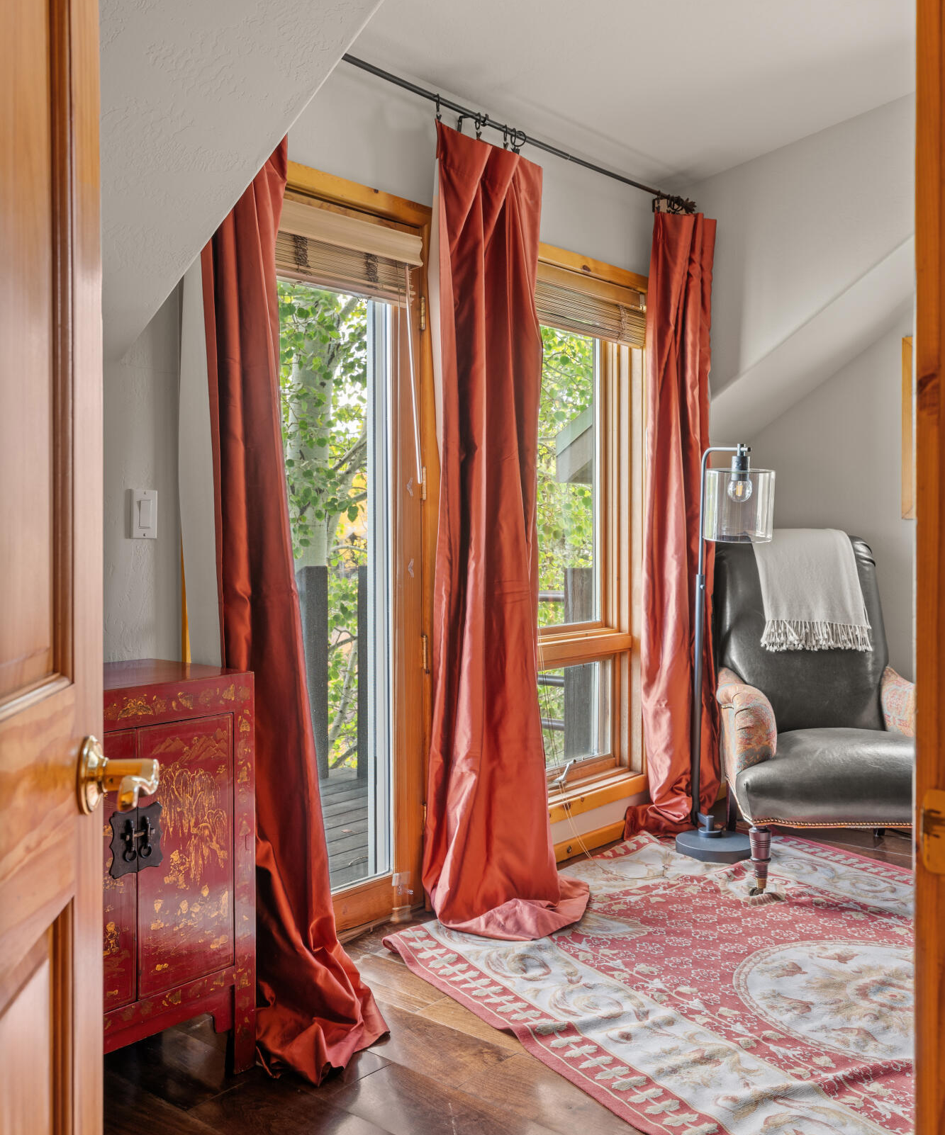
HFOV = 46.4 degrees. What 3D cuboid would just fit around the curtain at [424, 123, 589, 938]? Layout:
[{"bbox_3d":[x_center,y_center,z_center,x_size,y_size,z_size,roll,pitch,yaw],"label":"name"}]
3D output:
[{"bbox_3d":[0.127,-0.134,3.379,0.330,2.370,0.540,2,2,40],"label":"curtain"}]

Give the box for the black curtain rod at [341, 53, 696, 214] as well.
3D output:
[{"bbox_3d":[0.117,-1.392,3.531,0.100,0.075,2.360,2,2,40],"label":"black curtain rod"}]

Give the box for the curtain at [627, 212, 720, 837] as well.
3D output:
[{"bbox_3d":[0.781,-0.169,4.260,0.220,2.375,0.410,2,2,40],"label":"curtain"}]

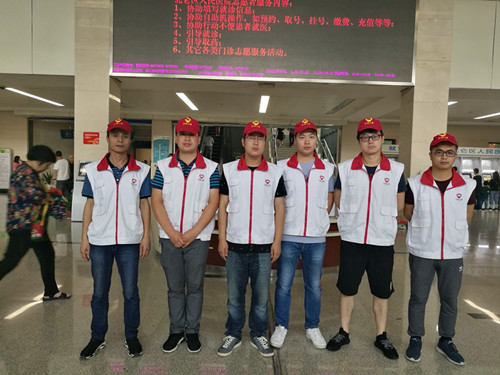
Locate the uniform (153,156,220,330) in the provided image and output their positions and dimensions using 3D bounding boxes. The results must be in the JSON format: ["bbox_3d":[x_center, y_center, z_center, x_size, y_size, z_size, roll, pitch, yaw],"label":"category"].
[{"bbox_3d":[-0.498,0.423,2.986,0.460,1.407,0.290,1,3,-8],"label":"uniform"}]

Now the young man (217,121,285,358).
[{"bbox_3d":[0.011,0.379,2.957,0.500,1.755,0.330,2,3,0],"label":"young man"}]

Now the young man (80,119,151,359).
[{"bbox_3d":[-0.987,0.364,2.884,0.500,1.730,0.330,1,3,-15],"label":"young man"}]

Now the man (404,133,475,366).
[{"bbox_3d":[1.412,0.449,2.948,0.490,1.704,0.360,3,3,14],"label":"man"}]

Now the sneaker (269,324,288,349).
[{"bbox_3d":[0.245,1.193,3.192,0.108,0.115,0.285,3,3,17],"label":"sneaker"}]

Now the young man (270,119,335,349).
[{"bbox_3d":[0.432,0.361,3.141,0.490,1.798,0.330,2,3,5],"label":"young man"}]

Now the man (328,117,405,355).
[{"bbox_3d":[0.901,0.377,3.017,0.540,1.808,0.350,3,3,15],"label":"man"}]

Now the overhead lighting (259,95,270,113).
[{"bbox_3d":[0.503,-2.916,13.764,0.290,0.080,3.697,2,3,1],"label":"overhead lighting"}]

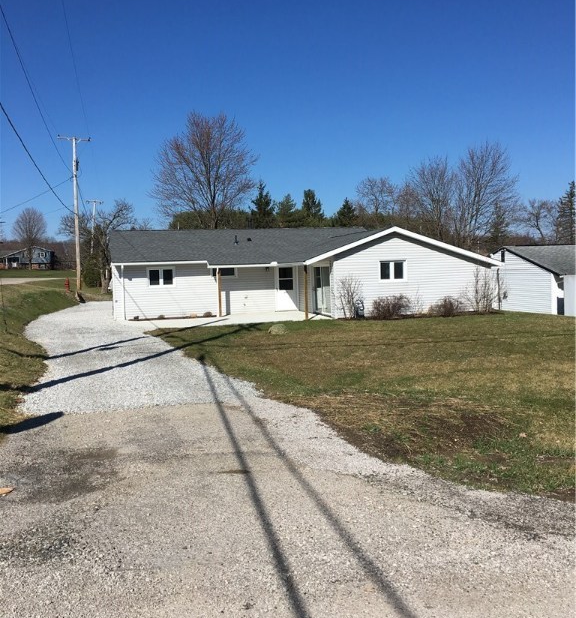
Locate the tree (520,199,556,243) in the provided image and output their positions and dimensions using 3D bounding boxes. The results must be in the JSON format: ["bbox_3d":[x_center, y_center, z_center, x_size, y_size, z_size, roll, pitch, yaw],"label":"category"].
[{"bbox_3d":[32.058,-9.344,82.324,4.500,9.250,4.500,-2,4,0],"label":"tree"}]

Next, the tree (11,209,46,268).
[{"bbox_3d":[-48.847,-13.355,122.414,6.320,11.820,6.320,-2,4,0],"label":"tree"}]

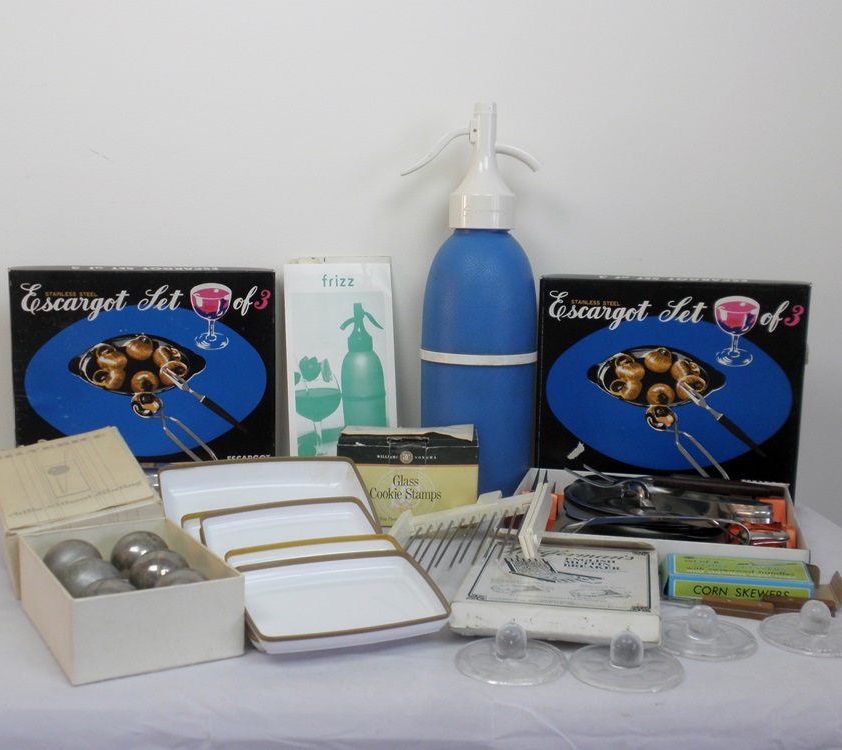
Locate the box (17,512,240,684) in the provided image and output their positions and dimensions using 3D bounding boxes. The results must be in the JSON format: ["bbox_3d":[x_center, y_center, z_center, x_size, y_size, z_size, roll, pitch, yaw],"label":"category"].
[{"bbox_3d":[-0.203,0.150,0.738,0.107,0.053,0.166,-4,8,-30],"label":"box"}]

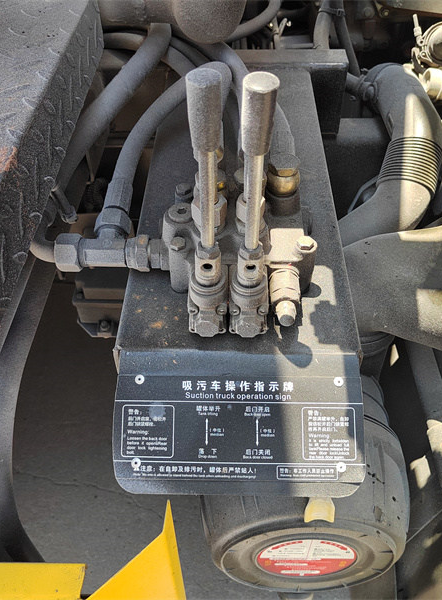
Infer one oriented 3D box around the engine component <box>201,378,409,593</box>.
[{"bbox_3d":[0.105,0.222,0.757,0.265,0.270,0.290,1,46,1],"label":"engine component"}]

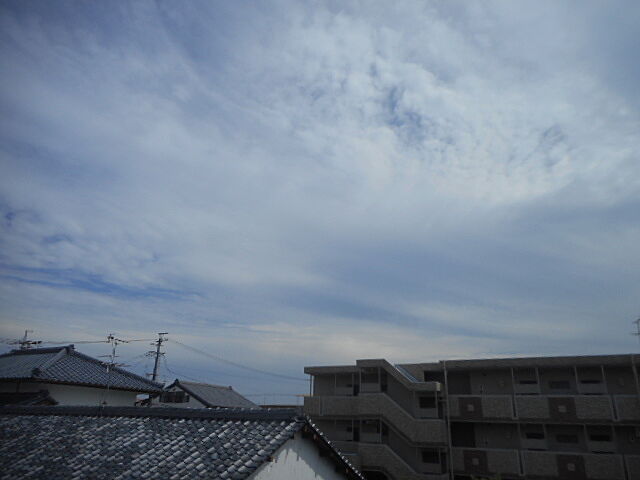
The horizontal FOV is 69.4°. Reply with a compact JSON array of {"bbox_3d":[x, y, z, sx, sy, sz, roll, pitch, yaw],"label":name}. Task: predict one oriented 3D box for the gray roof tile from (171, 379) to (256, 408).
[{"bbox_3d":[-9.647,13.075,38.677,7.105,1.948,6.580,-10,-25,28],"label":"gray roof tile"}]

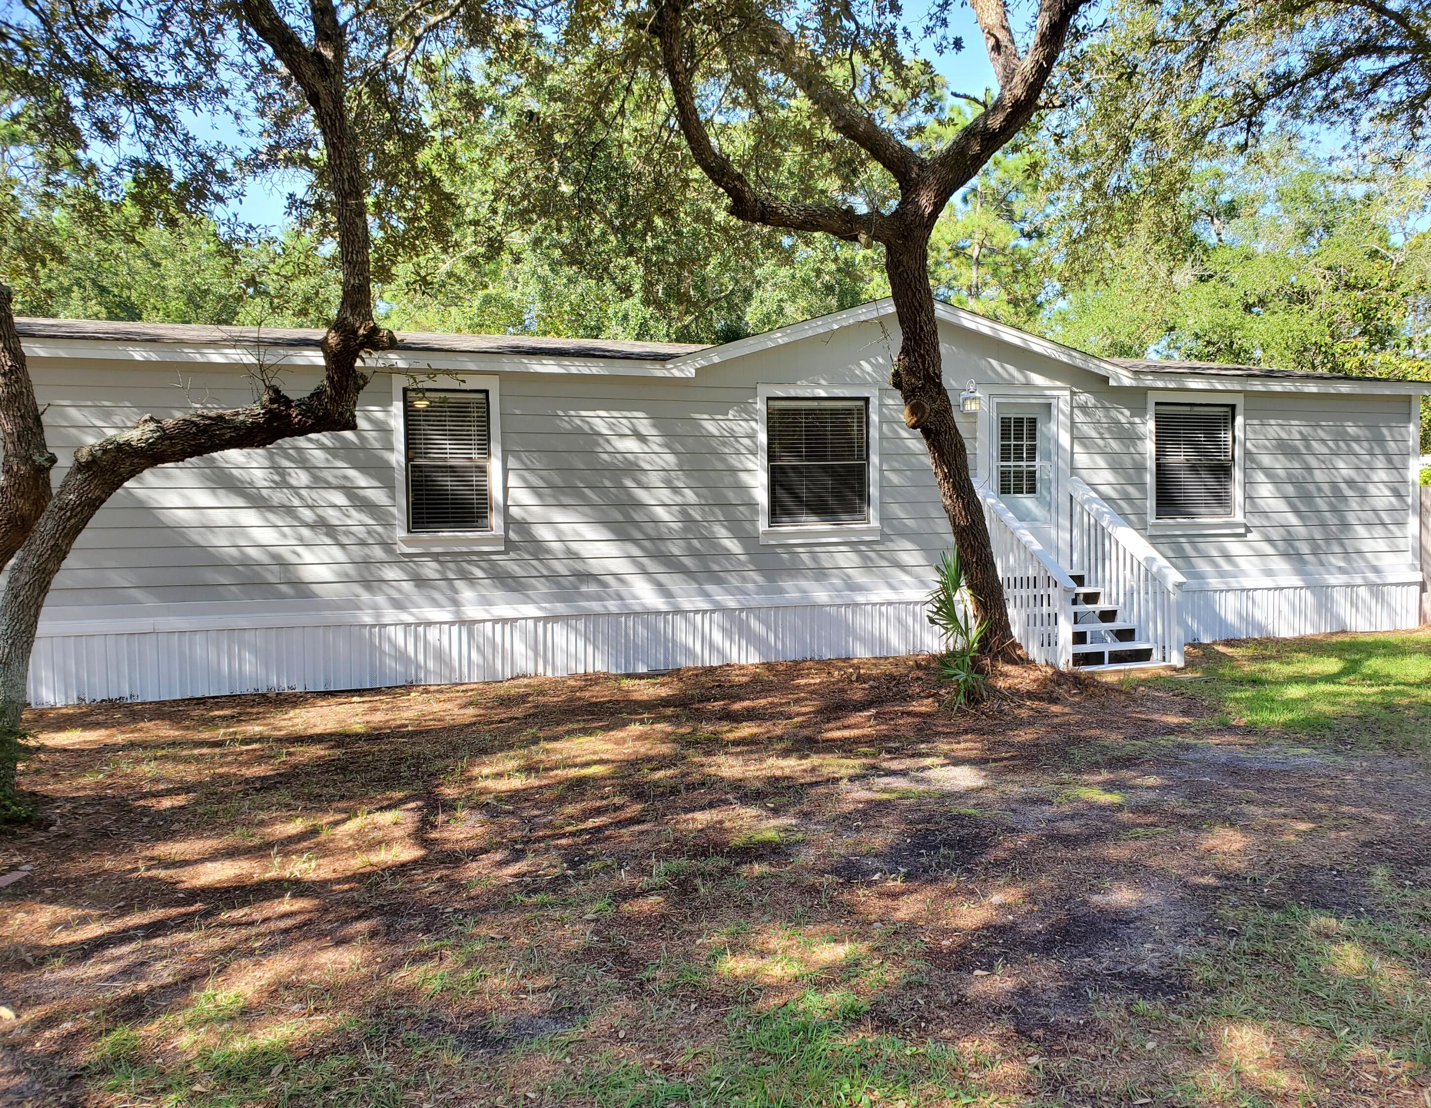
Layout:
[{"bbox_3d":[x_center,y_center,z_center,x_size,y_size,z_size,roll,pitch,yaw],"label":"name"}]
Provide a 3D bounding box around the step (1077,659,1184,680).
[{"bbox_3d":[3.994,1.152,11.013,1.243,0.074,0.371,-1,2,-18],"label":"step"}]

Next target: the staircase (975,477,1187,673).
[{"bbox_3d":[3.771,0.148,11.713,1.422,1.962,1.766,-1,2,-18],"label":"staircase"}]

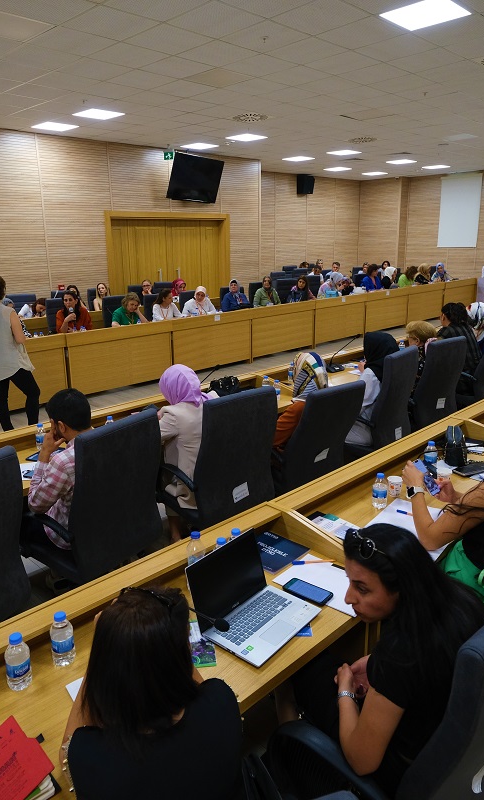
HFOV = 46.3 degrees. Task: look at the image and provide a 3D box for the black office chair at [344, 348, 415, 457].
[{"bbox_3d":[0.947,0.122,4.440,0.680,1.090,0.620,11,20,37],"label":"black office chair"}]

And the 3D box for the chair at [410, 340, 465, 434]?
[{"bbox_3d":[1.530,-0.017,5.054,0.630,1.110,0.700,-13,19,-35],"label":"chair"}]

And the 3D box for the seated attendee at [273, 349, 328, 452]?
[{"bbox_3d":[0.403,0.259,4.087,0.550,1.160,0.850,-11,18,-31],"label":"seated attendee"}]

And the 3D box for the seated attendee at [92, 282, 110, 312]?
[{"bbox_3d":[-2.245,-1.331,9.561,0.500,1.245,0.800,-11,19,-32],"label":"seated attendee"}]

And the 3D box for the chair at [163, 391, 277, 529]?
[{"bbox_3d":[-0.181,0.465,3.428,0.630,1.150,0.700,-13,19,-35],"label":"chair"}]

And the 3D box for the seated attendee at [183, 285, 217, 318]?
[{"bbox_3d":[-0.641,-1.219,9.233,0.530,1.230,0.760,-9,17,-26],"label":"seated attendee"}]

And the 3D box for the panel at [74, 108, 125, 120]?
[{"bbox_3d":[-2.044,-4.068,8.051,0.580,0.040,0.580,14,22,43],"label":"panel"}]

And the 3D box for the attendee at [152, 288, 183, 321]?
[{"bbox_3d":[-1.000,-0.992,8.143,0.780,1.144,0.520,11,20,37],"label":"attendee"}]

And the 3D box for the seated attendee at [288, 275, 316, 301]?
[{"bbox_3d":[1.177,-1.706,10.786,0.550,1.260,0.800,-11,18,-31],"label":"seated attendee"}]

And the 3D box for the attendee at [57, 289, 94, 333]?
[{"bbox_3d":[-2.222,-0.809,7.685,0.530,1.310,0.760,-10,18,-30],"label":"attendee"}]

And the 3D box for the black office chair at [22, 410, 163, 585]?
[{"bbox_3d":[-0.754,0.606,2.890,0.670,1.120,0.640,11,19,36],"label":"black office chair"}]

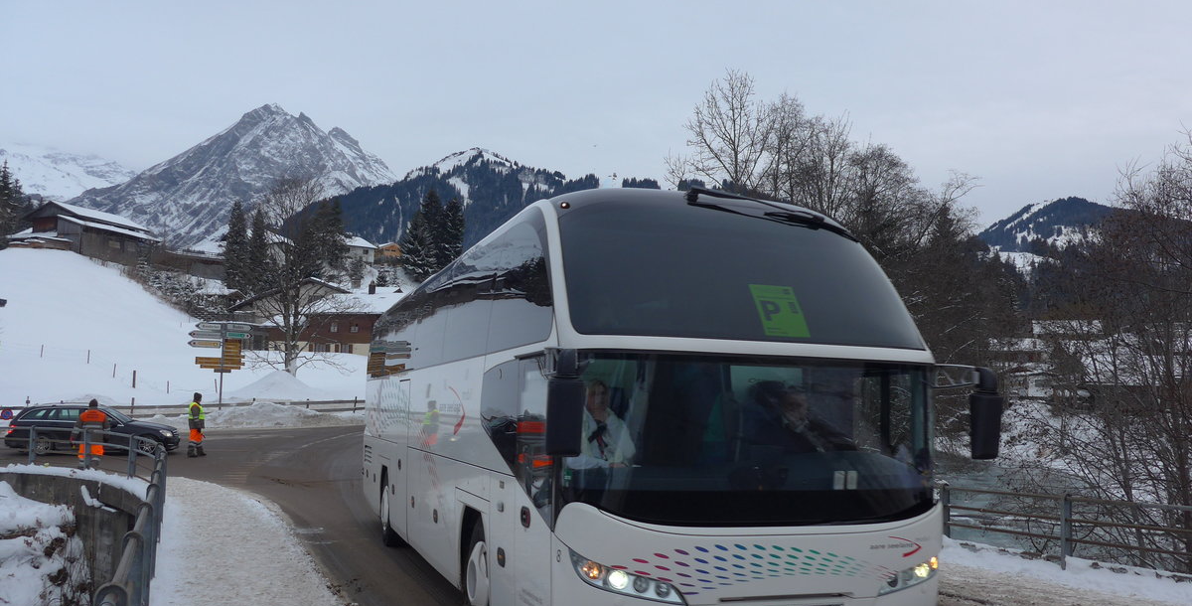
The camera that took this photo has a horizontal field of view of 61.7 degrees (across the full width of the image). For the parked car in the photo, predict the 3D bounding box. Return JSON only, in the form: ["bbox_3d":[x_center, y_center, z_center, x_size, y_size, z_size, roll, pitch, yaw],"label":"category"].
[{"bbox_3d":[-14.420,3.640,29.100,4.600,1.480,1.800,1,-6,-9],"label":"parked car"}]

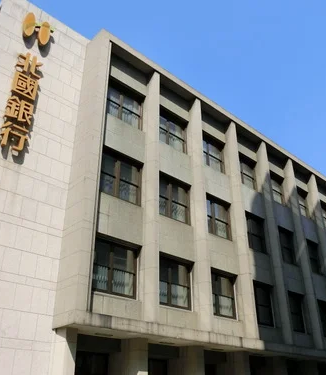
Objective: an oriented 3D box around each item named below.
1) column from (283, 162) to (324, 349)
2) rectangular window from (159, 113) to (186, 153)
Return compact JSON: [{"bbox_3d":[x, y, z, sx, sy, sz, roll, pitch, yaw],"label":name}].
[{"bbox_3d":[7.909,3.325,24.103,0.400,11.355,0.533,23,-36,-37],"label":"column"},{"bbox_3d":[0.264,-2.680,19.993,2.331,1.998,0.189,23,-36,-37],"label":"rectangular window"}]

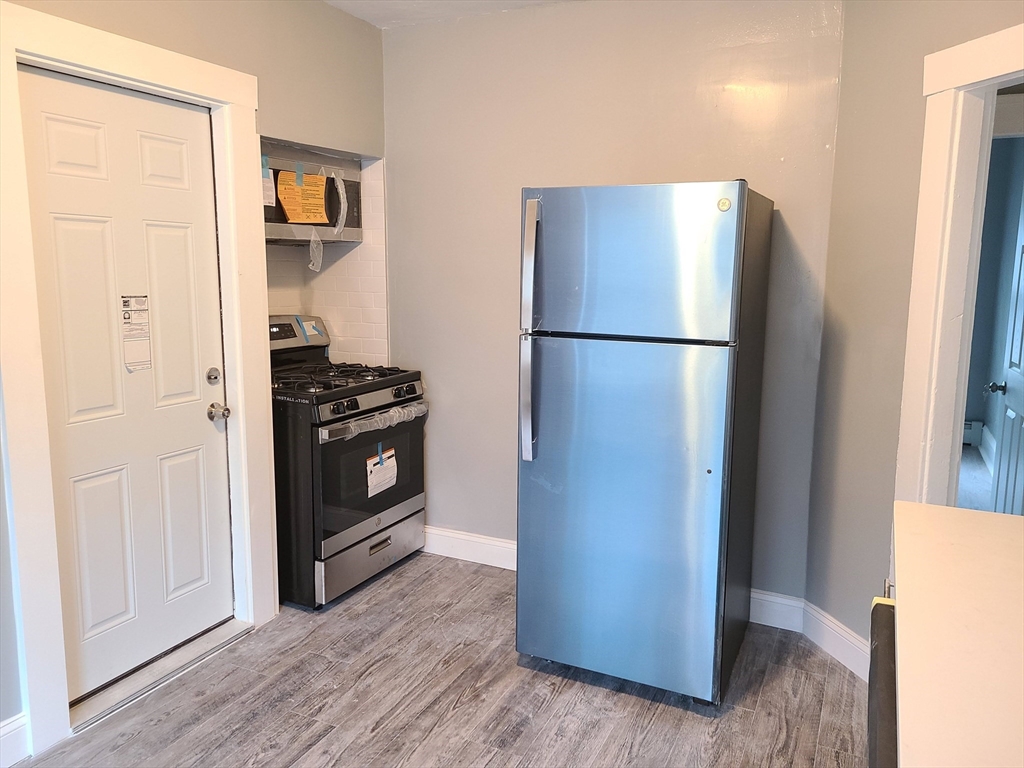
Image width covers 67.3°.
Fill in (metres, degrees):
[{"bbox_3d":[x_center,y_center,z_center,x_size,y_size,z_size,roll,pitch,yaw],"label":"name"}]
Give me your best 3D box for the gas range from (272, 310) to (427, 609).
[{"bbox_3d":[-0.875,0.307,3.573,0.710,1.180,0.760,5,10,26],"label":"gas range"}]

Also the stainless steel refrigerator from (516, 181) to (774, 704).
[{"bbox_3d":[0.496,0.169,2.830,0.705,1.705,0.797,5,10,26],"label":"stainless steel refrigerator"}]

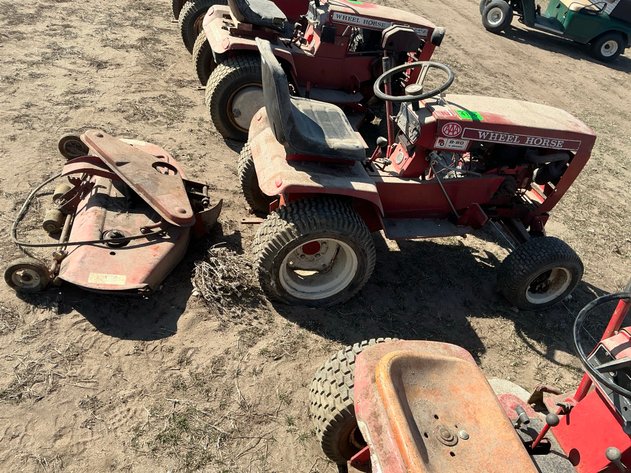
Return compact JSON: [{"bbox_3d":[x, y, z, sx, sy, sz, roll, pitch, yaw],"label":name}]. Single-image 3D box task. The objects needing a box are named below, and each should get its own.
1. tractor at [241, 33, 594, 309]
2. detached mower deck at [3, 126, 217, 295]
[{"bbox_3d":[0.482,-0.325,2.510,1.645,1.040,0.955,1,37,-15],"label":"tractor"},{"bbox_3d":[-0.945,-0.196,2.546,0.890,0.320,1.240,1,37,-15],"label":"detached mower deck"}]

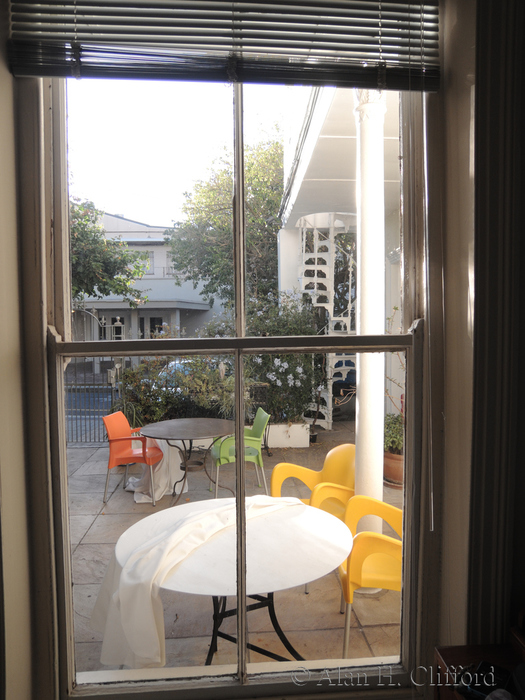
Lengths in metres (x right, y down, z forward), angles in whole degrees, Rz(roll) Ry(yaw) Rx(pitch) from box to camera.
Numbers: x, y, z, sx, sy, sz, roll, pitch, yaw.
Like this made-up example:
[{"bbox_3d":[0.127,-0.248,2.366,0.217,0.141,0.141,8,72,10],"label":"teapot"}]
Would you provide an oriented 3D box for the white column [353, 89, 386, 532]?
[{"bbox_3d":[0.676,-0.160,3.040,0.205,3.320,0.205,0,1,0],"label":"white column"}]

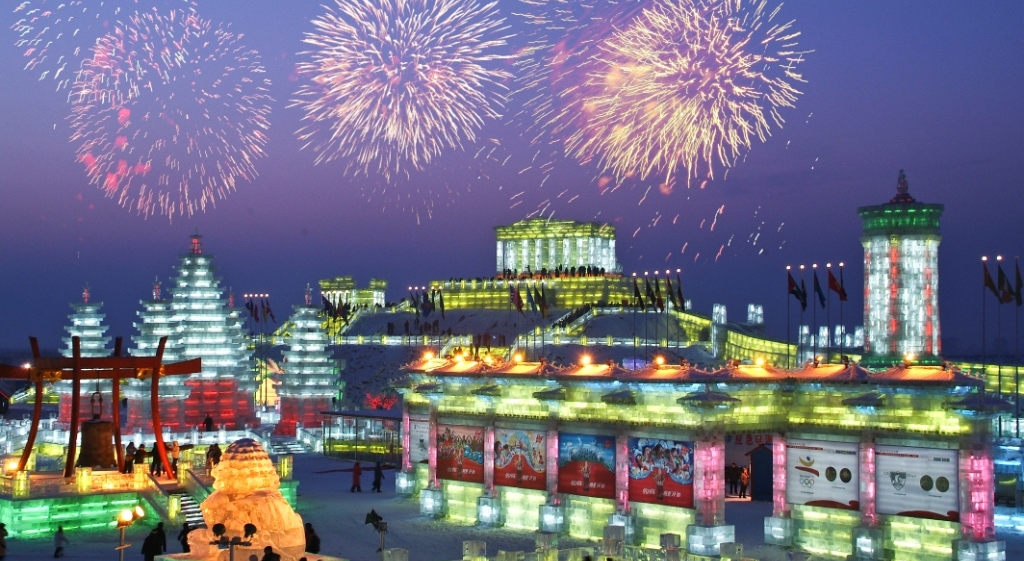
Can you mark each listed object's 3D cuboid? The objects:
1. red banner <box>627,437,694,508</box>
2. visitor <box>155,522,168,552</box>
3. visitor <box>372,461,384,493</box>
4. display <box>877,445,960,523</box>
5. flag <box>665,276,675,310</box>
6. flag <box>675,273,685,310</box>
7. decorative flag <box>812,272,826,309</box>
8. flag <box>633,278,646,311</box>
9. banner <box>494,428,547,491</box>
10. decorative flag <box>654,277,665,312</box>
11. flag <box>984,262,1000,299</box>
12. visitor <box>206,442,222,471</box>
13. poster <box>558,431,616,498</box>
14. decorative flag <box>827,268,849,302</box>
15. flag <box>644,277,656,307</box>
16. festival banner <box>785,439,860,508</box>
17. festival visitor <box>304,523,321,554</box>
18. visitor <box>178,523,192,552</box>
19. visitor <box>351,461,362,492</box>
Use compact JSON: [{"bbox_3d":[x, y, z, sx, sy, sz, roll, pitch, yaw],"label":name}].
[{"bbox_3d":[6.162,7.943,56.550,0.100,2.650,3.580,3,-4,-41],"label":"red banner"},{"bbox_3d":[-12.661,9.595,49.300,0.580,1.720,0.400,0,-3,12],"label":"visitor"},{"bbox_3d":[-7.639,11.243,78.200,0.620,1.730,0.500,1,-3,-9],"label":"visitor"},{"bbox_3d":[15.557,7.760,52.554,0.100,2.660,3.610,3,-4,-41],"label":"display"},{"bbox_3d":[13.388,1.084,114.000,0.950,2.850,0.350,0,-3,0],"label":"flag"},{"bbox_3d":[13.669,0.975,111.000,0.700,2.800,0.400,0,-3,0],"label":"flag"},{"bbox_3d":[29.981,0.878,133.254,1.400,3.600,0.400,0,-3,11],"label":"decorative flag"},{"bbox_3d":[10.847,1.146,116.000,1.000,2.700,0.400,0,-3,0],"label":"flag"},{"bbox_3d":[0.381,8.051,61.300,3.300,2.600,0.100,-3,-4,45],"label":"banner"},{"bbox_3d":[15.870,1.614,147.051,1.100,3.500,0.400,0,-3,11],"label":"decorative flag"},{"bbox_3d":[42.553,0.000,121.036,1.450,3.100,0.400,0,-3,11],"label":"flag"},{"bbox_3d":[-15.020,9.037,69.000,0.650,1.700,0.450,-1,-3,12],"label":"visitor"},{"bbox_3d":[3.221,7.913,58.300,3.300,2.600,0.100,-3,-4,45],"label":"poster"},{"bbox_3d":[24.807,0.380,104.000,1.600,2.500,0.400,0,-3,0],"label":"decorative flag"},{"bbox_3d":[11.721,1.052,115.000,0.950,2.700,0.350,0,-3,0],"label":"flag"},{"bbox_3d":[12.684,7.915,55.790,0.100,2.650,3.550,3,-4,-41],"label":"festival banner"},{"bbox_3d":[-7.196,9.613,49.300,0.420,1.700,0.600,-3,-4,45],"label":"festival visitor"},{"bbox_3d":[-11.980,9.771,50.300,0.600,1.700,0.420,0,-3,0],"label":"visitor"},{"bbox_3d":[-8.915,11.238,78.200,0.600,1.730,0.500,1,-3,-12],"label":"visitor"}]

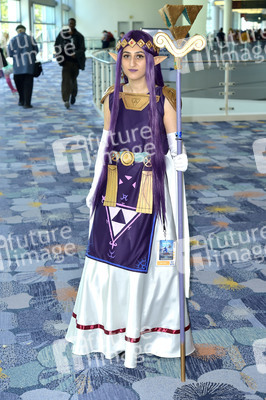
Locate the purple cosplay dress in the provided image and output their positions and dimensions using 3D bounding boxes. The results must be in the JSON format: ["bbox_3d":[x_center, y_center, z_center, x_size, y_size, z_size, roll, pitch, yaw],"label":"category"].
[{"bbox_3d":[0.001,0.100,3.422,0.660,1.365,0.560,3,15,15],"label":"purple cosplay dress"}]

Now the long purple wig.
[{"bbox_3d":[-0.007,-0.368,3.251,0.340,0.897,0.300,3,15,15],"label":"long purple wig"}]

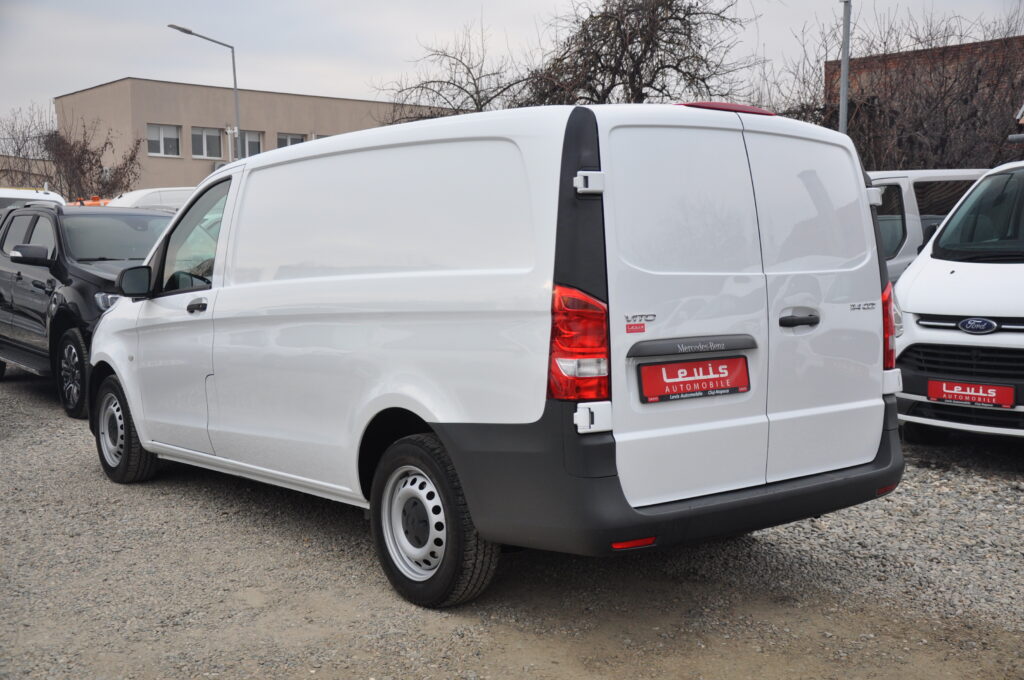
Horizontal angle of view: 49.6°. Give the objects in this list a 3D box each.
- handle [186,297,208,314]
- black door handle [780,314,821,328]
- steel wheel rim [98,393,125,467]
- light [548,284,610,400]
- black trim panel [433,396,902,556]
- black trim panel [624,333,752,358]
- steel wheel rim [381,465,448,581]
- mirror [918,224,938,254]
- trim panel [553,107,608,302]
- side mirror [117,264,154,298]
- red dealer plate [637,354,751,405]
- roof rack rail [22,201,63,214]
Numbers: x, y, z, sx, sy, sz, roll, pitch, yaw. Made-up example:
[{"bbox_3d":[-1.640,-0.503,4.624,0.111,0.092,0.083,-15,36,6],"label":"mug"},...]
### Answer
[{"bbox_3d":[-1.571,-0.176,5.534,0.055,0.060,0.235,-3,5,-39],"label":"handle"},{"bbox_3d":[1.034,-0.068,3.988,0.220,0.048,0.050,-3,1,-38],"label":"black door handle"},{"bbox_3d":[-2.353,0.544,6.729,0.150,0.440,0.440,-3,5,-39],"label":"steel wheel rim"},{"bbox_3d":[0.212,0.011,3.511,0.190,0.375,0.135,-3,5,-39],"label":"light"},{"bbox_3d":[0.721,0.386,4.170,1.900,0.497,0.785,-3,3,-38],"label":"black trim panel"},{"bbox_3d":[0.605,0.016,3.648,0.620,0.065,0.055,-3,1,-38],"label":"black trim panel"},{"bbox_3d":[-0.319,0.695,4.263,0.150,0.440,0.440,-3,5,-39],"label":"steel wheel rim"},{"bbox_3d":[3.211,-0.763,8.500,0.130,0.270,0.220,-4,5,-43],"label":"mirror"},{"bbox_3d":[0.215,-0.416,3.482,0.180,0.595,0.100,-3,0,-31],"label":"trim panel"},{"bbox_3d":[-2.023,-0.312,5.933,0.180,0.178,0.125,-3,3,-38],"label":"side mirror"},{"bbox_3d":[0.614,0.127,3.673,0.527,0.124,0.020,-3,-2,-38],"label":"red dealer plate"},{"bbox_3d":[-4.604,-1.313,10.900,0.060,0.100,1.420,-3,5,-35],"label":"roof rack rail"}]

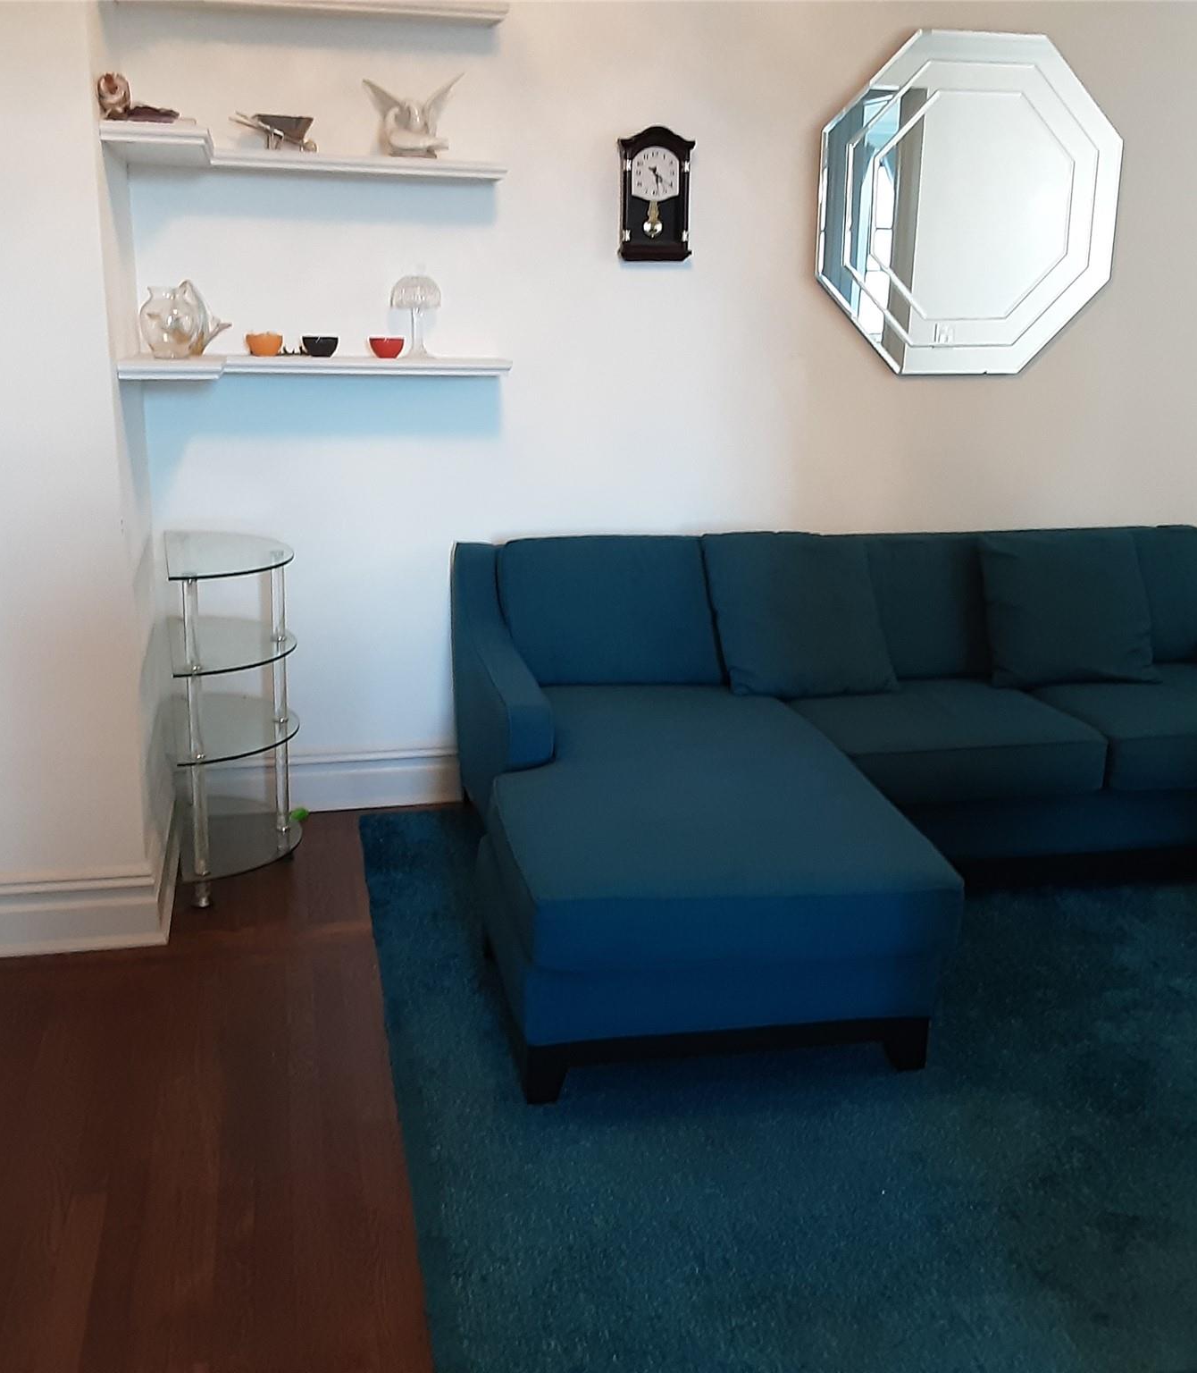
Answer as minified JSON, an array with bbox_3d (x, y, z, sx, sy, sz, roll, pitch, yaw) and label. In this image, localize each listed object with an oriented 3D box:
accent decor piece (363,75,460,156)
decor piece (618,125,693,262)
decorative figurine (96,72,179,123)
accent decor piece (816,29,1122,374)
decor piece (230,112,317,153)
[{"bbox_3d":[-0.485,-1.468,3.828,0.250,0.196,0.125,-3,15,-14],"label":"accent decor piece"},{"bbox_3d":[0.158,-1.348,4.066,0.200,0.350,0.085,-3,15,-14],"label":"decor piece"},{"bbox_3d":[-1.034,-1.321,3.327,0.185,0.112,0.120,-3,15,-14],"label":"decorative figurine"},{"bbox_3d":[1.096,-1.396,4.324,0.945,0.955,0.025,-3,15,-14],"label":"accent decor piece"},{"bbox_3d":[-0.827,-1.407,3.762,0.225,0.095,0.100,-3,15,-14],"label":"decor piece"}]

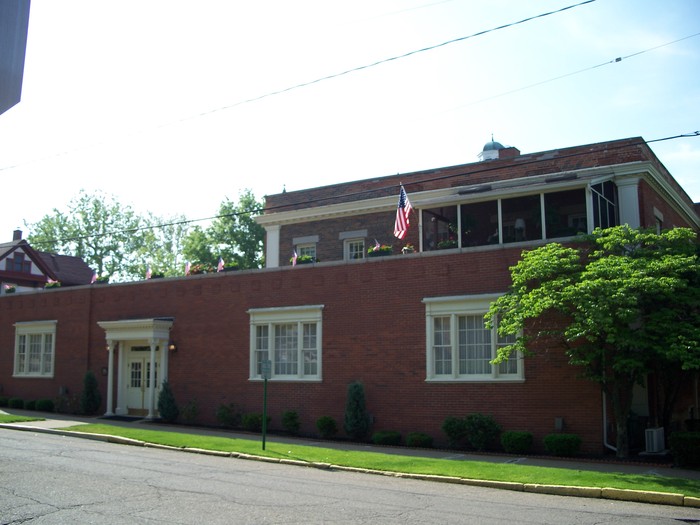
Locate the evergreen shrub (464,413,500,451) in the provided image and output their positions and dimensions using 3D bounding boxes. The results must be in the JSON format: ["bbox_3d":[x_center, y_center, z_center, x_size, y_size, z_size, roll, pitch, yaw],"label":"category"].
[{"bbox_3d":[3.317,4.230,18.728,0.874,0.961,0.874,0,-8,0],"label":"evergreen shrub"}]

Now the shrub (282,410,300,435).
[{"bbox_3d":[-1.723,4.712,22.035,0.514,0.714,0.514,0,-8,0],"label":"shrub"}]

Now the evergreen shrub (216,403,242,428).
[{"bbox_3d":[-3.761,4.775,23.353,0.787,0.820,0.787,0,-8,0],"label":"evergreen shrub"}]

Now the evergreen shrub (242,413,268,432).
[{"bbox_3d":[-2.862,4.846,22.660,0.764,0.612,0.764,0,-8,0],"label":"evergreen shrub"}]

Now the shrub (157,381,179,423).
[{"bbox_3d":[-6.044,4.603,24.777,0.707,1.405,0.707,0,-8,0],"label":"shrub"}]

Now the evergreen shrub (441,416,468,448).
[{"bbox_3d":[2.719,4.401,19.373,0.800,0.810,0.800,0,-8,0],"label":"evergreen shrub"}]

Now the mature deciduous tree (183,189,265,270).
[{"bbox_3d":[-7.104,1.975,46.050,7.000,12.900,7.000,-5,-9,31],"label":"mature deciduous tree"}]

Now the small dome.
[{"bbox_3d":[5.754,-4.659,30.000,0.880,0.440,0.880,0,-8,0],"label":"small dome"}]

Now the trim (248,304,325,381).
[{"bbox_3d":[-2.031,2.545,23.245,2.900,2.310,0.250,-5,-9,31],"label":"trim"}]

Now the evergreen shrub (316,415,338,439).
[{"bbox_3d":[-0.646,4.718,21.494,0.680,0.690,0.680,0,-8,0],"label":"evergreen shrub"}]

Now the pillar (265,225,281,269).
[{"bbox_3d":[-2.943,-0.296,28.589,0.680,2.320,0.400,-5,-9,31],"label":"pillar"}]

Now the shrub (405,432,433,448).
[{"bbox_3d":[1.824,4.672,19.637,0.662,0.424,0.629,0,-8,0],"label":"shrub"}]

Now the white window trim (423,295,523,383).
[{"bbox_3d":[3.282,2.065,19.987,2.860,2.290,0.250,-5,-9,31],"label":"white window trim"}]

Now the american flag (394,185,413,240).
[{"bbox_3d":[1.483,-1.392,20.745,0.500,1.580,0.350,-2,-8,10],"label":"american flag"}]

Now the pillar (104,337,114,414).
[{"bbox_3d":[-8.498,4.043,26.435,0.280,2.710,0.280,-5,-9,31],"label":"pillar"}]

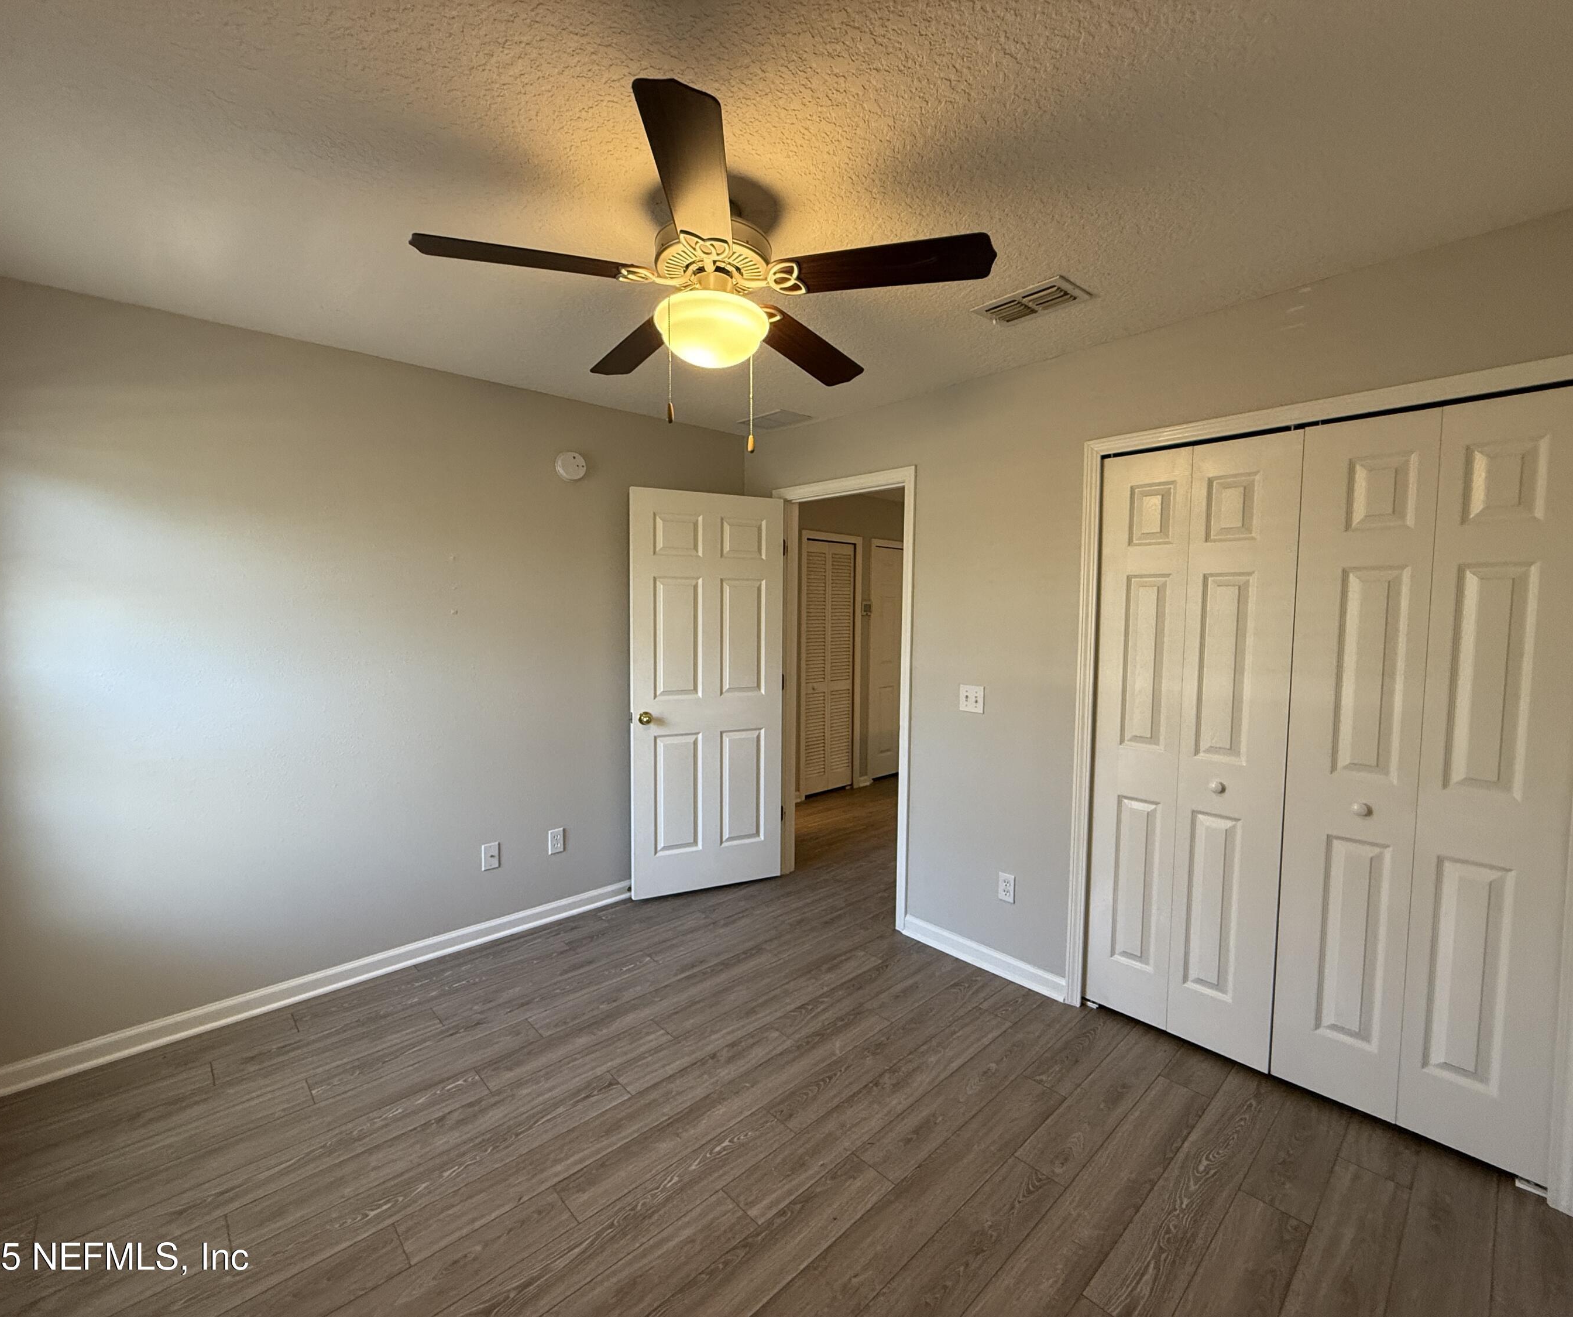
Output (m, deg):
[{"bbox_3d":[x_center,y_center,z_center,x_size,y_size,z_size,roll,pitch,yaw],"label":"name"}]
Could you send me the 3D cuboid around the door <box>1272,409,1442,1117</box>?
[{"bbox_3d":[1.653,0.324,2.079,0.038,2.000,0.301,-4,5,-43],"label":"door"}]

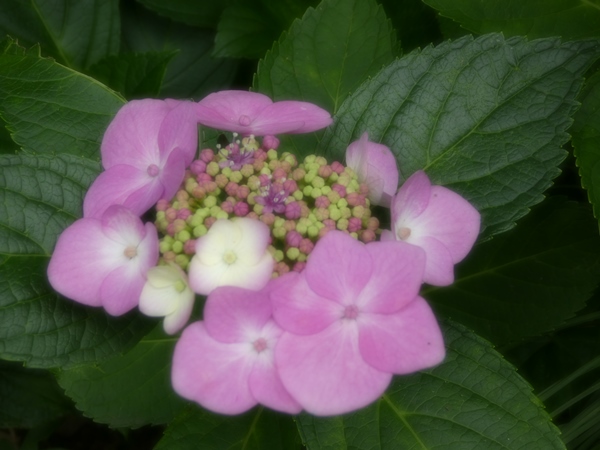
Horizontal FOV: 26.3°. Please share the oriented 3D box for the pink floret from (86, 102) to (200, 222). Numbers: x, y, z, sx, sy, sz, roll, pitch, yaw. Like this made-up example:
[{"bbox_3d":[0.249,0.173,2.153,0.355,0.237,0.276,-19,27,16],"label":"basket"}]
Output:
[{"bbox_3d":[-0.055,-0.023,0.443,0.039,0.015,0.042,0,63,27],"label":"pink floret"}]

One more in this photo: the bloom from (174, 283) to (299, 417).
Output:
[{"bbox_3d":[-0.019,0.039,0.402,0.043,0.014,0.042,0,78,9],"label":"bloom"}]

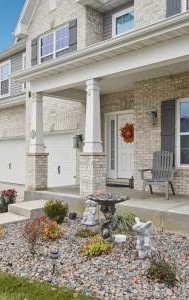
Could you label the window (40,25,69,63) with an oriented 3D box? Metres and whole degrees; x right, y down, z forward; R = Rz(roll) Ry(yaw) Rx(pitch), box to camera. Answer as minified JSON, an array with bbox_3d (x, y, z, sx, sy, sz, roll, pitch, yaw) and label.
[{"bbox_3d":[-1.420,-3.375,10.503,1.700,1.570,0.100,-1,-2,45],"label":"window"}]

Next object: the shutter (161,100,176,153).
[{"bbox_3d":[1.763,-0.374,7.112,0.385,1.620,0.040,-1,-1,44],"label":"shutter"}]

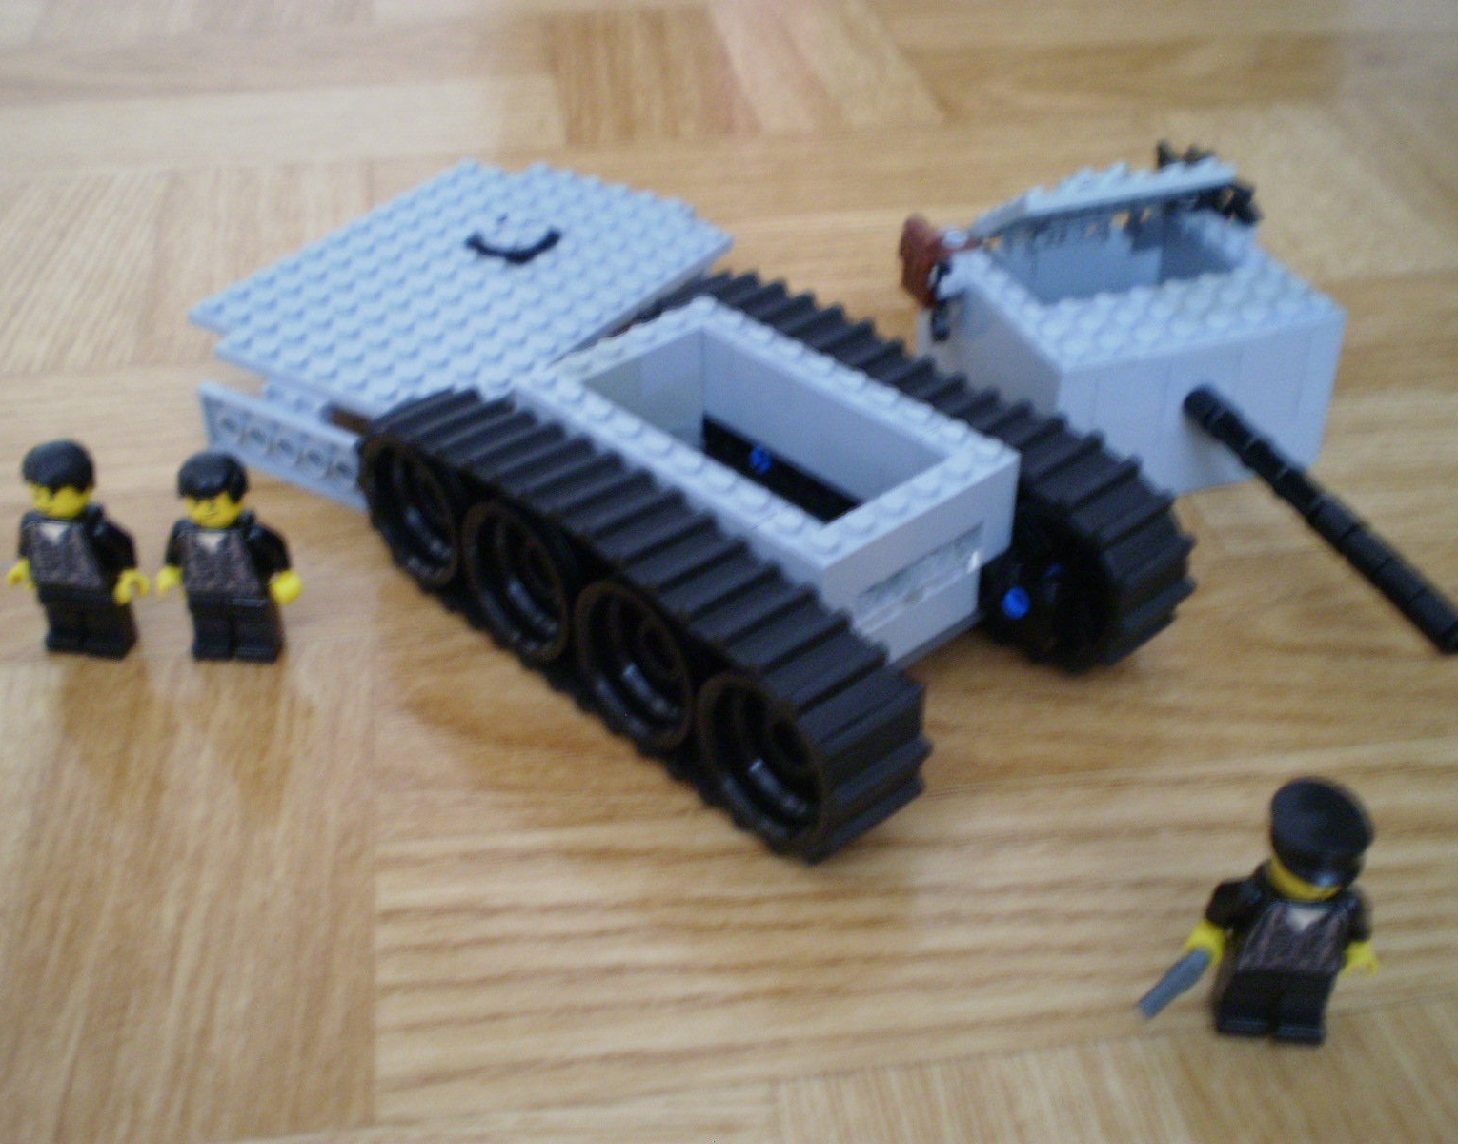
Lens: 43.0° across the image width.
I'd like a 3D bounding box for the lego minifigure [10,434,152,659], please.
[{"bbox_3d":[-0.119,-0.004,0.340,0.027,0.041,0.015,5,36,7],"label":"lego minifigure"}]

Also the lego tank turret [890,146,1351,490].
[{"bbox_3d":[0.080,-0.054,0.390,0.072,0.055,0.066,-12,37,-16],"label":"lego tank turret"}]

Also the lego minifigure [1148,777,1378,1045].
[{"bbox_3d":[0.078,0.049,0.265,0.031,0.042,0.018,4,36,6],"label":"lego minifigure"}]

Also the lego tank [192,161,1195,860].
[{"bbox_3d":[-0.015,-0.037,0.379,0.121,0.048,0.222,-29,45,-34],"label":"lego tank"}]

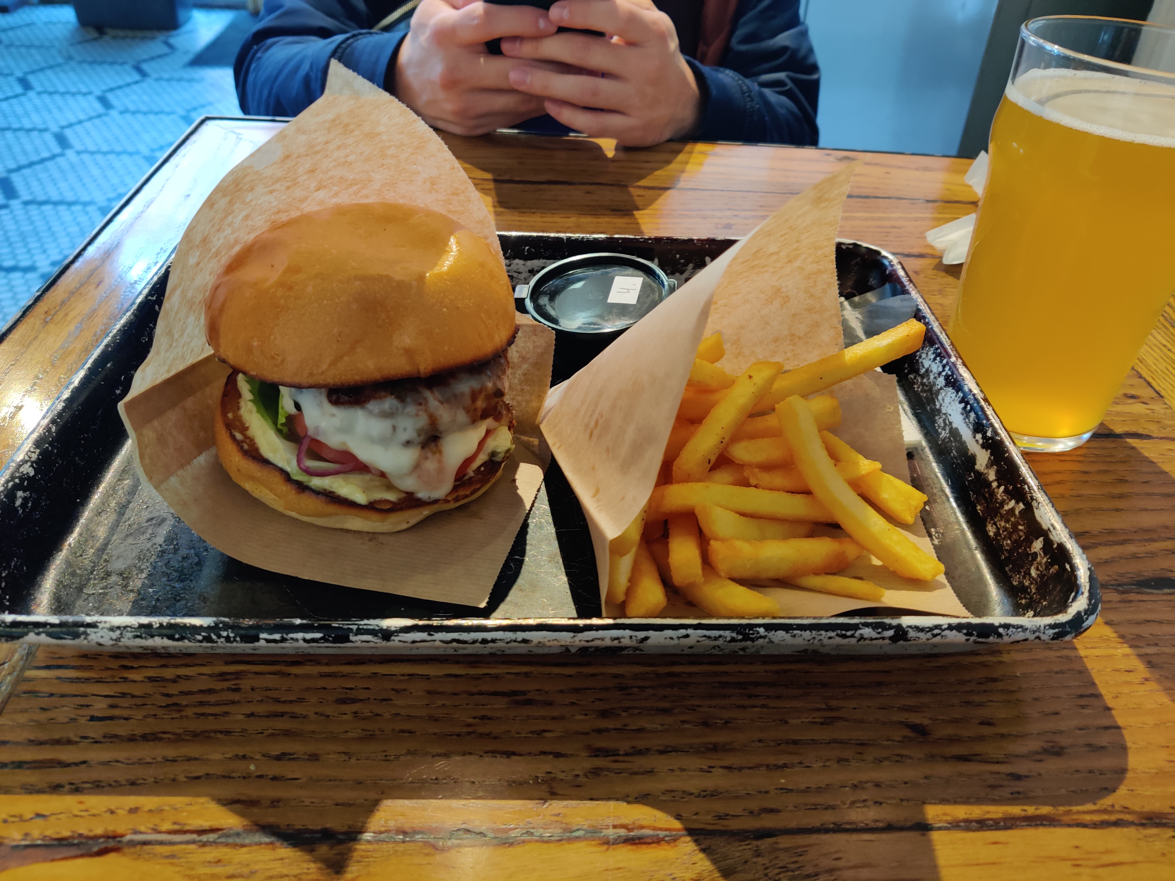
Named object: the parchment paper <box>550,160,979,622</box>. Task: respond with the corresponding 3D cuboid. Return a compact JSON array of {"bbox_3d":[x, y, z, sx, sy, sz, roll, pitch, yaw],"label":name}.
[{"bbox_3d":[0.059,-0.026,0.315,0.155,0.096,0.154,-5,40,-11],"label":"parchment paper"}]

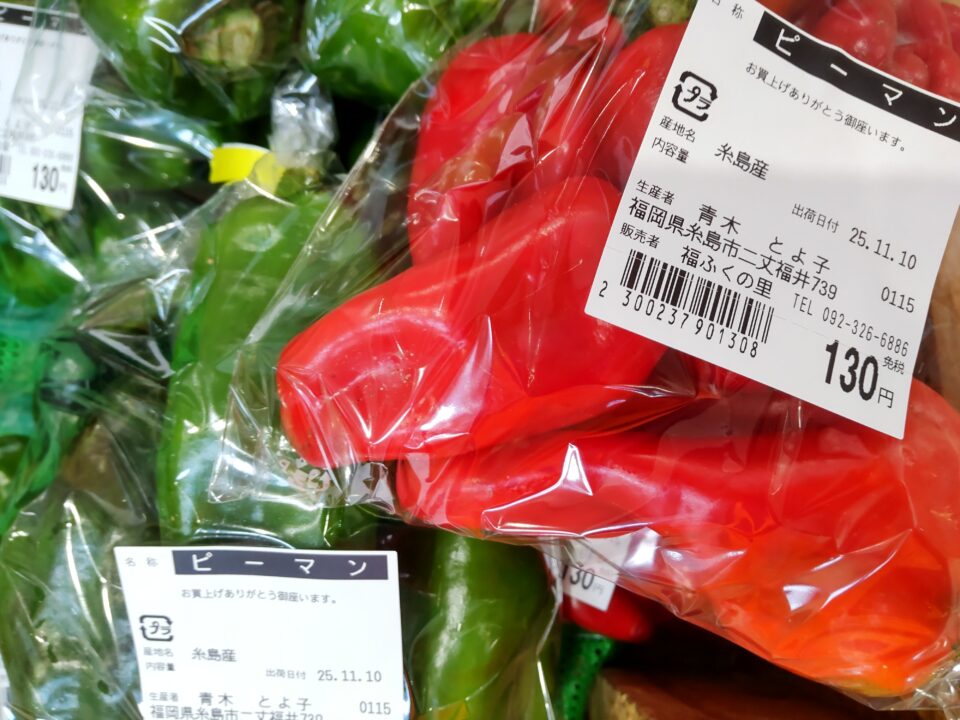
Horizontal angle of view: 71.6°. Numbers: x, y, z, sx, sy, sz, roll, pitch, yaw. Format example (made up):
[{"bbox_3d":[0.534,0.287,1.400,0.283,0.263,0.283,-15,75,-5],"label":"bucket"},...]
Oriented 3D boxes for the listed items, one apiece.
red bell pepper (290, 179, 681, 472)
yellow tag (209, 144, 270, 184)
[{"bbox_3d":[0.001,-0.006,0.130,0.084,0.043,0.043,-30,90,0],"label":"red bell pepper"},{"bbox_3d":[-0.062,-0.051,0.172,0.017,0.003,0.009,2,90,-6],"label":"yellow tag"}]

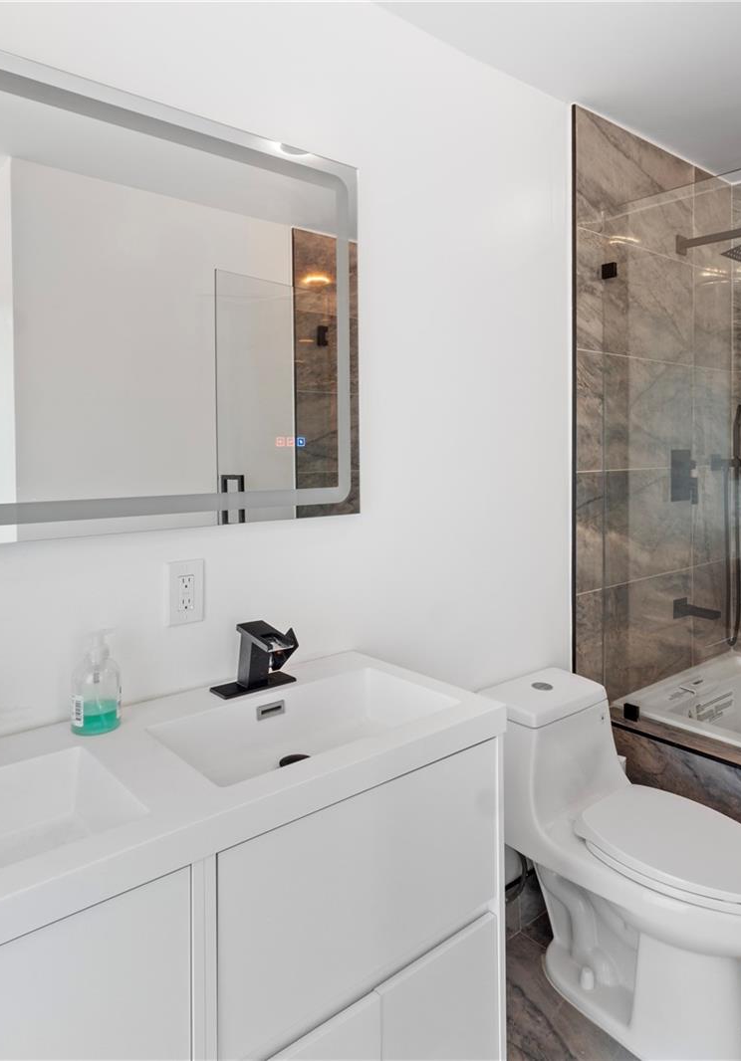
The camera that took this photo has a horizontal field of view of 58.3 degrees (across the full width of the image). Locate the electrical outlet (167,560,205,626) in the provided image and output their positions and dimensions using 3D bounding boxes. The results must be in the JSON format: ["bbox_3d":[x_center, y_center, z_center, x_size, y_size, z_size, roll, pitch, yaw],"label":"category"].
[{"bbox_3d":[-0.356,0.123,1.295,0.076,0.121,0.010,-4,6,-39],"label":"electrical outlet"}]

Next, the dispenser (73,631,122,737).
[{"bbox_3d":[-0.473,0.254,1.147,0.083,0.172,0.080,-4,6,-39],"label":"dispenser"}]

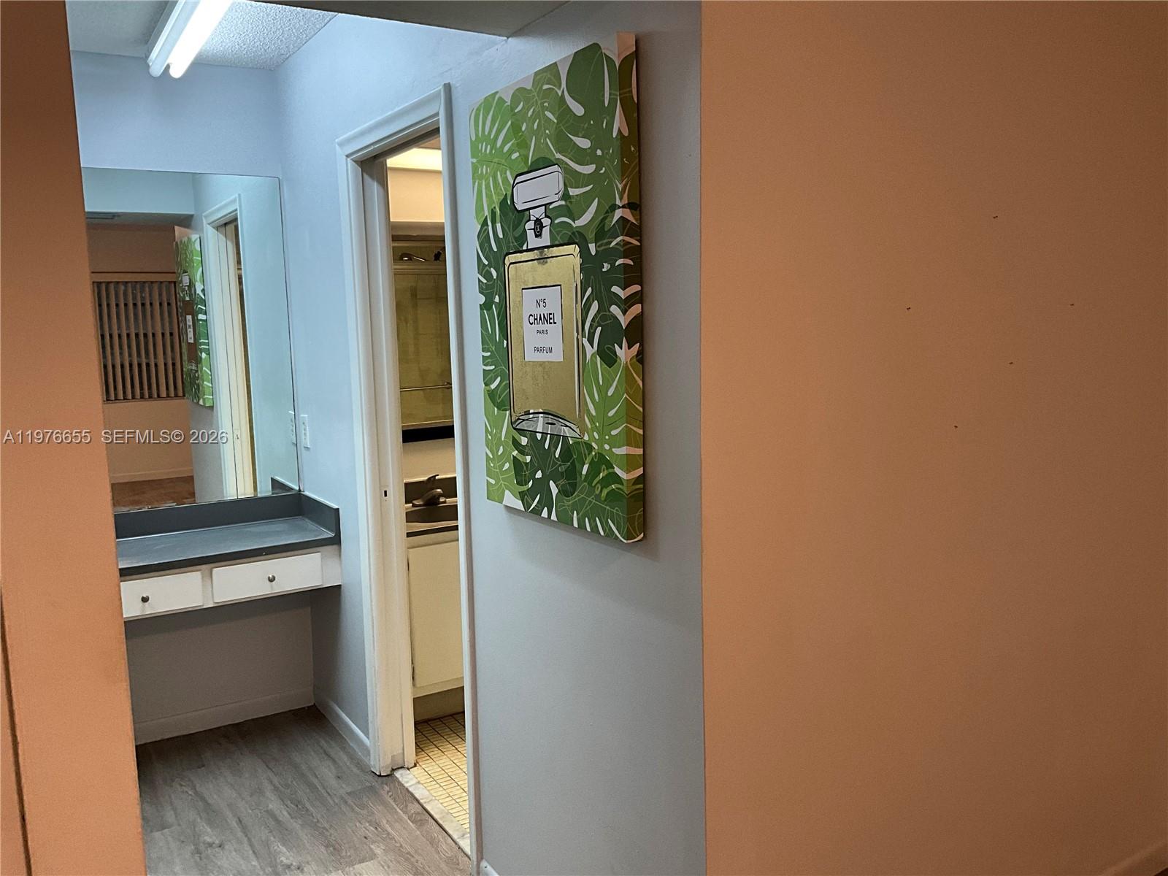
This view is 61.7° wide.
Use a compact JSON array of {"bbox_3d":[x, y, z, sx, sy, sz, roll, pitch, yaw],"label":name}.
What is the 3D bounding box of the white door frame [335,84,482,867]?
[{"bbox_3d":[-0.466,0.138,2.879,0.143,2.090,0.860,-6,8,-31],"label":"white door frame"}]

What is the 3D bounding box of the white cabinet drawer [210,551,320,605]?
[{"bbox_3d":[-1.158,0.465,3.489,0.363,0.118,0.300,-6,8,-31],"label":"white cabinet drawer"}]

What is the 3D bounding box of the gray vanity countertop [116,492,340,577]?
[{"bbox_3d":[-1.369,0.337,3.438,0.900,0.131,0.453,-6,8,-31],"label":"gray vanity countertop"}]

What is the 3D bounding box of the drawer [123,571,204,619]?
[{"bbox_3d":[-1.500,0.500,3.287,0.363,0.118,0.300,-6,8,-31],"label":"drawer"}]

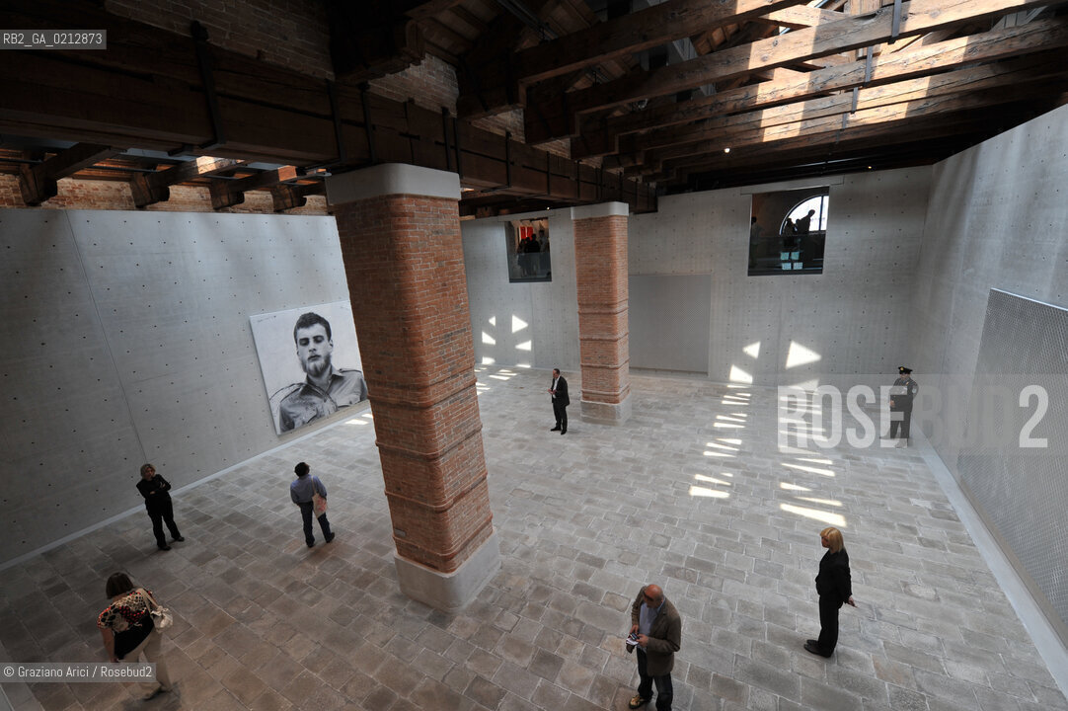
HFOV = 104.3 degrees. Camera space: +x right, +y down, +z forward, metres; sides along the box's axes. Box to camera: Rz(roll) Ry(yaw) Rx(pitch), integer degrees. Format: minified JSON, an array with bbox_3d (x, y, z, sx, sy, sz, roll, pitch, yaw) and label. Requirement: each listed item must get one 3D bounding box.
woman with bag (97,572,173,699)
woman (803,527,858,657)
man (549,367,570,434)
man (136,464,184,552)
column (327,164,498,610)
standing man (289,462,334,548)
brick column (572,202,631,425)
[{"bbox_3d":[-4.745,3.387,5.000,0.480,1.650,0.560,6,17,35],"label":"woman with bag"},{"bbox_3d":[3.479,2.781,4.920,0.480,1.692,0.500,4,16,28],"label":"woman"},{"bbox_3d":[0.677,1.247,11.430,0.500,1.810,0.520,-11,16,-24],"label":"man"},{"bbox_3d":[-7.002,2.814,7.792,0.400,1.670,0.520,-1,15,14],"label":"man"},{"bbox_3d":[-1.506,0.681,5.879,1.210,5.970,1.220,4,17,30],"label":"column"},{"bbox_3d":[-4.021,2.675,7.548,0.520,1.641,0.400,-7,15,-10],"label":"standing man"},{"bbox_3d":[1.964,-1.053,11.658,1.240,5.960,1.240,4,17,30],"label":"brick column"}]

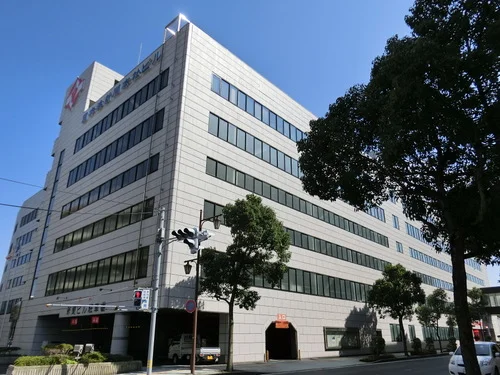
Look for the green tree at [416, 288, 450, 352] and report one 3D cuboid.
[{"bbox_3d":[22.641,16.315,44.554,4.000,7.360,4.000,-20,-30,39],"label":"green tree"}]

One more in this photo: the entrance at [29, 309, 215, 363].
[{"bbox_3d":[-10.606,11.564,28.021,20.070,3.144,4.600,-19,-29,39],"label":"entrance"}]

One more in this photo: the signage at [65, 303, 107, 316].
[{"bbox_3d":[-12.887,9.494,28.196,6.914,0.604,0.100,-19,-29,39],"label":"signage"}]

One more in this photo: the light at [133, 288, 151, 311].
[{"bbox_3d":[-5.040,5.202,16.773,0.720,0.920,0.320,18,-28,-36],"label":"light"}]

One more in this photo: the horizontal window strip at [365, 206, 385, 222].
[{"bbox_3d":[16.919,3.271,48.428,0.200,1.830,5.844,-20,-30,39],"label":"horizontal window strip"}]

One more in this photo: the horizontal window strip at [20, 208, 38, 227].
[{"bbox_3d":[-39.072,5.540,64.036,8.156,1.814,0.250,-19,-29,39],"label":"horizontal window strip"}]

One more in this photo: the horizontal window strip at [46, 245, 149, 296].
[{"bbox_3d":[-12.839,7.038,28.795,17.281,1.946,0.250,-19,-29,39],"label":"horizontal window strip"}]

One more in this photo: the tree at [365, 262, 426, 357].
[{"bbox_3d":[14.454,11.945,35.514,5.200,8.350,5.300,-19,-29,39],"label":"tree"}]

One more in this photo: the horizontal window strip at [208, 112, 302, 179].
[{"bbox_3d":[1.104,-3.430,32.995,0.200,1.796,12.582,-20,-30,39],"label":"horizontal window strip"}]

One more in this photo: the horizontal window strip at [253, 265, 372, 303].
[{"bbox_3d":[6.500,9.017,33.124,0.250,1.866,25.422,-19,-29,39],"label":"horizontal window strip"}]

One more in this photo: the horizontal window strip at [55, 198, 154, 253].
[{"bbox_3d":[-12.822,3.553,30.225,17.281,1.401,0.250,-19,-29,39],"label":"horizontal window strip"}]

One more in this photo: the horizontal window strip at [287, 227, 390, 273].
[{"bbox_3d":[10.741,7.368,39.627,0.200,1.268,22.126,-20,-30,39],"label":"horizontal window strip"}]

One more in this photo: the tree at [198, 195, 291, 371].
[{"bbox_3d":[-0.229,5.037,20.361,4.900,9.500,5.000,0,-22,0],"label":"tree"}]

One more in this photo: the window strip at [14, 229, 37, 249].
[{"bbox_3d":[-32.510,7.520,52.184,8.062,1.498,0.200,-19,-29,39],"label":"window strip"}]

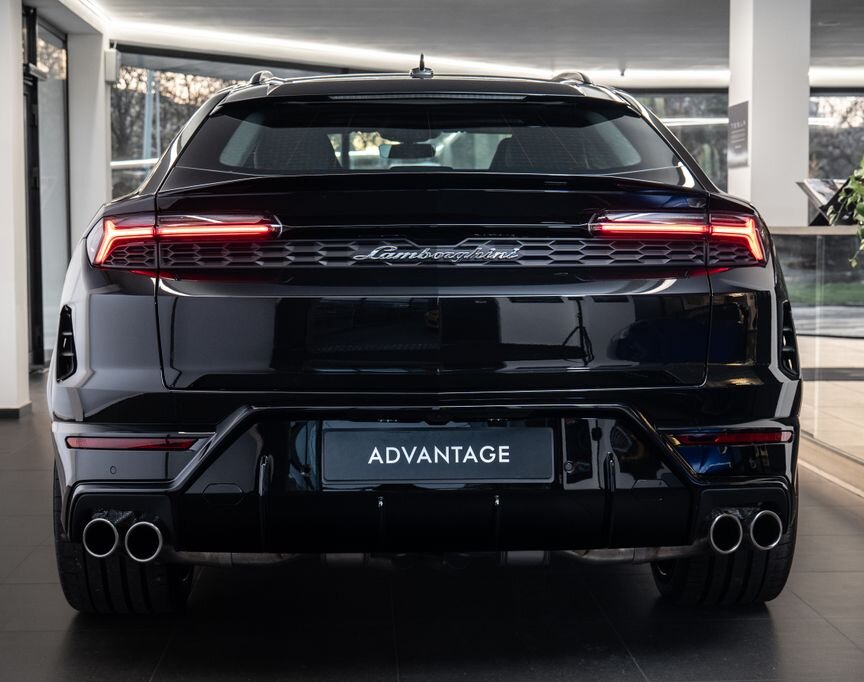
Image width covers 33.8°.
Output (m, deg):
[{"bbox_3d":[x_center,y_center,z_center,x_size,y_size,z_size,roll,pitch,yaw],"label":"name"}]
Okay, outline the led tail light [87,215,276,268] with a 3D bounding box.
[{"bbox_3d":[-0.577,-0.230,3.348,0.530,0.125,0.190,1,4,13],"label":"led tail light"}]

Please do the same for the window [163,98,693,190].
[{"bbox_3d":[-0.004,-0.508,3.546,1.260,0.150,0.610,0,34,-2],"label":"window"}]

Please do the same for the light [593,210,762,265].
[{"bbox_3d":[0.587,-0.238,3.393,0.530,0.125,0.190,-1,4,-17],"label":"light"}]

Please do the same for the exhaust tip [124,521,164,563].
[{"bbox_3d":[-0.652,0.456,3.292,0.092,0.092,0.120,0,4,2],"label":"exhaust tip"}]

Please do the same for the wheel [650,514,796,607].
[{"bbox_3d":[0.823,0.381,4.182,0.320,0.780,0.780,0,4,-2],"label":"wheel"}]

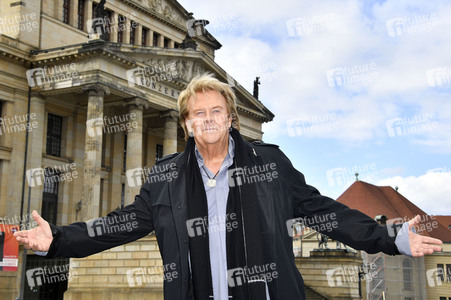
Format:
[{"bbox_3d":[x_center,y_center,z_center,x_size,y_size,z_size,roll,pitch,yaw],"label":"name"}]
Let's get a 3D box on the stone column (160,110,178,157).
[{"bbox_3d":[-4.011,2.042,51.844,1.250,9.720,1.250,-5,-12,31],"label":"stone column"}]

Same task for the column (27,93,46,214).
[{"bbox_3d":[-12.567,1.092,47.665,0.650,9.720,0.980,-5,-12,31],"label":"column"}]

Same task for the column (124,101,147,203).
[{"bbox_3d":[-6.125,1.385,48.453,1.250,9.720,1.250,-5,-12,31],"label":"column"}]

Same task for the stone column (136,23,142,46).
[{"bbox_3d":[-7.206,-9.016,60.261,0.420,2.800,0.460,-5,-12,31],"label":"stone column"}]

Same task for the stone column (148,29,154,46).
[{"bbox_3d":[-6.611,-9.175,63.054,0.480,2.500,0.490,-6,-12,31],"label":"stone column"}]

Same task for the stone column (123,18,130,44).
[{"bbox_3d":[-8.020,-9.269,58.955,0.420,2.800,0.460,-5,-12,31],"label":"stone column"}]

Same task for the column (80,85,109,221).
[{"bbox_3d":[-8.240,0.728,45.062,1.250,9.720,1.250,-5,-12,31],"label":"column"}]

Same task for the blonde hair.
[{"bbox_3d":[-0.064,-0.165,2.750,0.228,0.240,0.220,-4,-9,0],"label":"blonde hair"}]

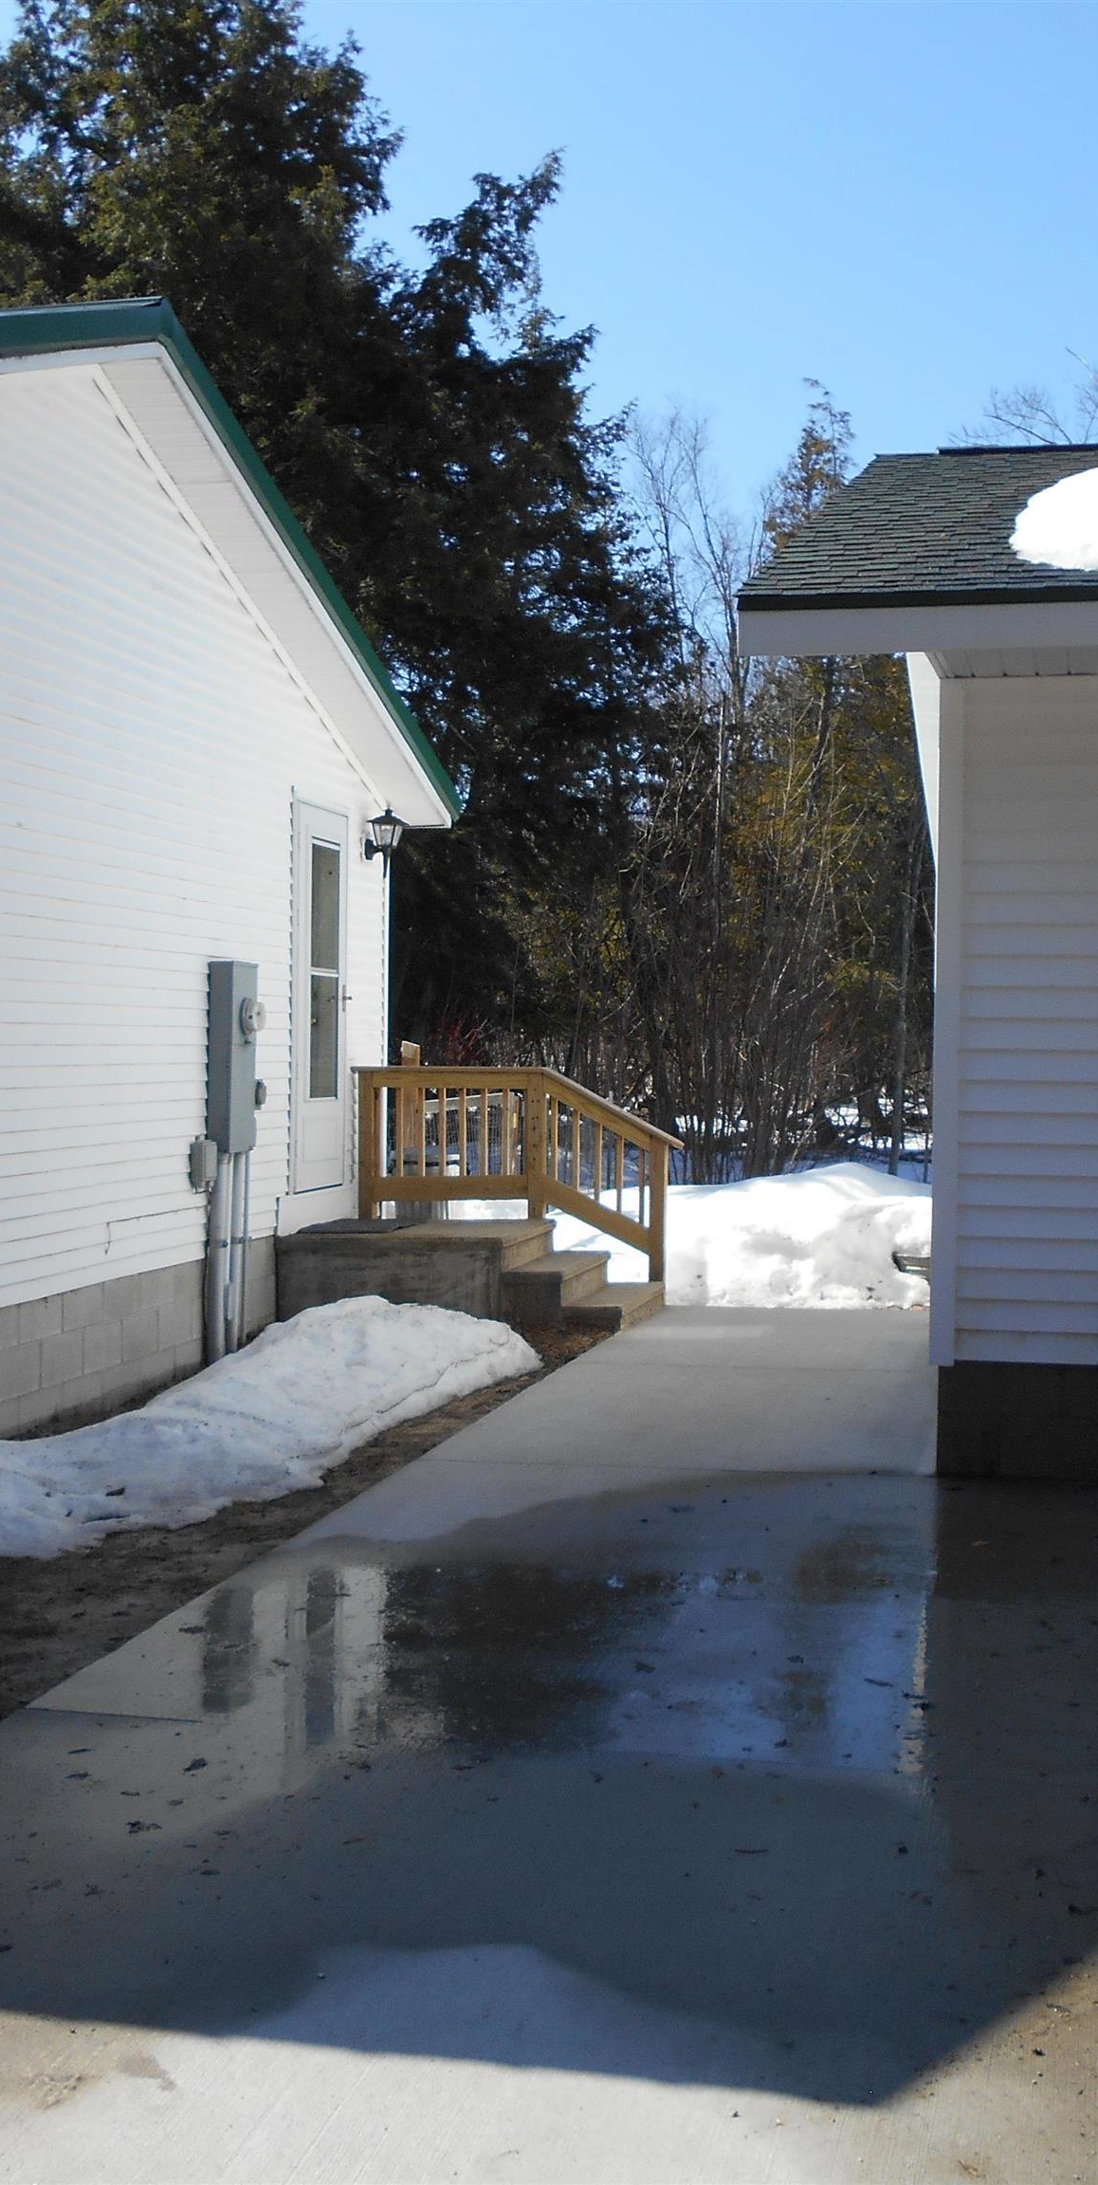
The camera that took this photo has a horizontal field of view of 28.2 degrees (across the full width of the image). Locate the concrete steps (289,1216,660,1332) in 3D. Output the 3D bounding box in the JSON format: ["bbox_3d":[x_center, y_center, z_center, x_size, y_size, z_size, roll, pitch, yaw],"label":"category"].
[{"bbox_3d":[-0.379,0.970,11.792,1.860,0.460,1.170,1,1,14],"label":"concrete steps"}]

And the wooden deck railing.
[{"bbox_3d":[-0.200,0.453,12.287,1.890,1.172,0.130,1,1,14],"label":"wooden deck railing"}]

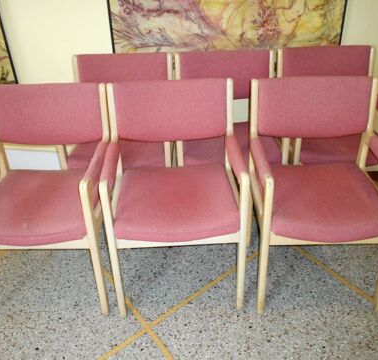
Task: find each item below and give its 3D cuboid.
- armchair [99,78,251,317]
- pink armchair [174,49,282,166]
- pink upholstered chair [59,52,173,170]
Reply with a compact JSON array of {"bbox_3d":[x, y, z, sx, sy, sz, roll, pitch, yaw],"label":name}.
[{"bbox_3d":[-0.054,0.074,1.794,0.543,0.868,0.521,-3,31,-2],"label":"armchair"},{"bbox_3d":[0.209,-0.181,2.212,0.543,0.868,0.521,-2,31,0],"label":"pink armchair"},{"bbox_3d":[-0.345,-0.171,2.225,0.543,0.868,0.521,-1,31,1],"label":"pink upholstered chair"}]

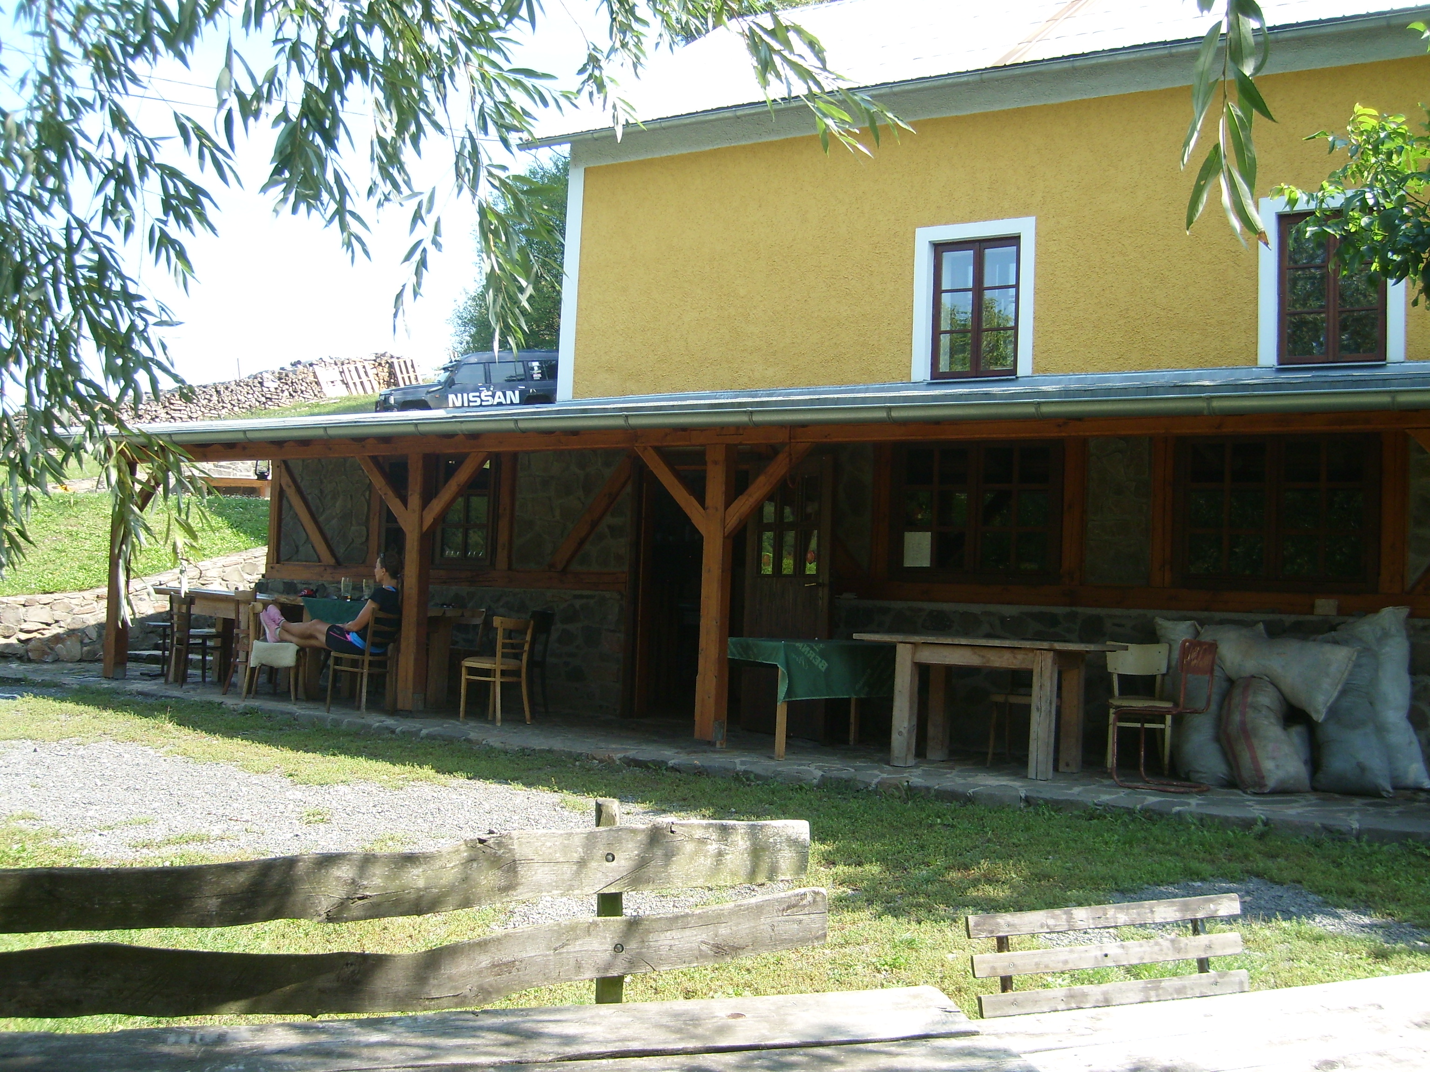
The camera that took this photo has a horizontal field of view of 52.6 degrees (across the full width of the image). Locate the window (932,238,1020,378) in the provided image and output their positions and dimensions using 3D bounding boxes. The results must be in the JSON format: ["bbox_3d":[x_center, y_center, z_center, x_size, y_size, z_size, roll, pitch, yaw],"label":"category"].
[{"bbox_3d":[2.554,-2.233,14.166,0.888,1.384,0.120,1,-3,29],"label":"window"}]

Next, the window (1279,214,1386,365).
[{"bbox_3d":[5.368,-2.166,12.582,0.882,1.355,0.120,1,-3,29],"label":"window"}]

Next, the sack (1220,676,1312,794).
[{"bbox_3d":[3.236,1.147,8.477,0.480,0.670,0.380,1,-3,29],"label":"sack"}]

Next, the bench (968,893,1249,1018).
[{"bbox_3d":[1.171,1.246,4.300,0.990,0.280,0.070,4,-19,-25],"label":"bench"}]

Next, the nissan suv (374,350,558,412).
[{"bbox_3d":[-5.352,-3.229,33.300,4.700,1.850,1.900,-4,0,-21],"label":"nissan suv"}]

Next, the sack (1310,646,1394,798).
[{"bbox_3d":[3.749,1.085,8.512,0.440,0.840,0.380,1,-3,29],"label":"sack"}]

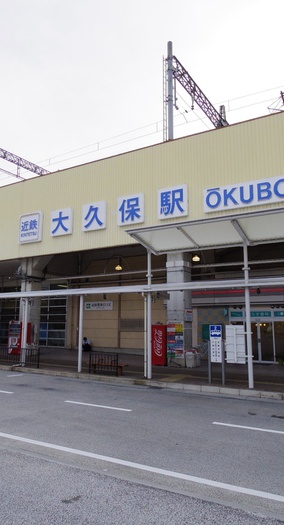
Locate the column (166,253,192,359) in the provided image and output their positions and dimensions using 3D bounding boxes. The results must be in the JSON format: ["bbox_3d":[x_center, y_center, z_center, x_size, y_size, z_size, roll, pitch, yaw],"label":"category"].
[{"bbox_3d":[1.748,1.849,16.106,0.870,5.800,0.940,-5,-10,28],"label":"column"}]

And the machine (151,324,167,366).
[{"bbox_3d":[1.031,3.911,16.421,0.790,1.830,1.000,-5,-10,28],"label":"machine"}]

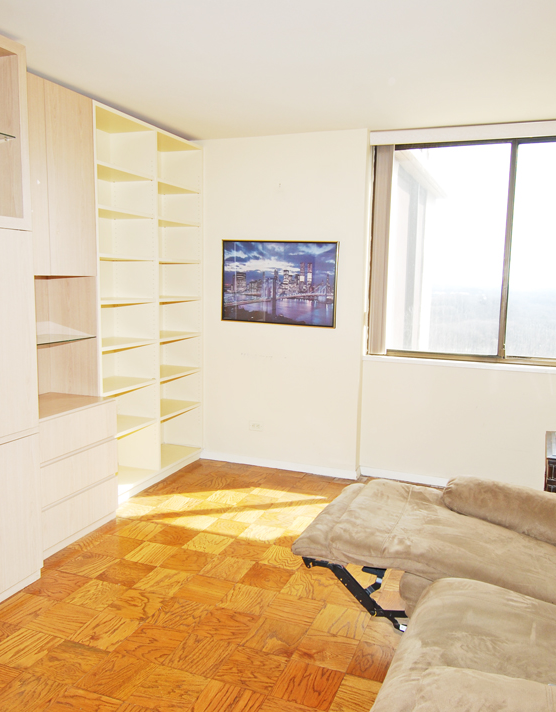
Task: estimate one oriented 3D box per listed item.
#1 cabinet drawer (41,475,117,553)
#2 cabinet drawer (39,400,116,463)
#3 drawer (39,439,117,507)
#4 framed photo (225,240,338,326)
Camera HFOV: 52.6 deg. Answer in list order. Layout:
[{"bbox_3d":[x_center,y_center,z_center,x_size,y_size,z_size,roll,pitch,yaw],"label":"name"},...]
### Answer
[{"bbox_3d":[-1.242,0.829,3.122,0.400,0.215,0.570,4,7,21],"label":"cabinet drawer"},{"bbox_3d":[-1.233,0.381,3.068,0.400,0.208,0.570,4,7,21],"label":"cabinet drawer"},{"bbox_3d":[-1.237,0.604,3.095,0.400,0.208,0.570,4,7,21],"label":"drawer"},{"bbox_3d":[-0.009,-0.536,4.136,0.917,0.613,0.030,4,7,21],"label":"framed photo"}]

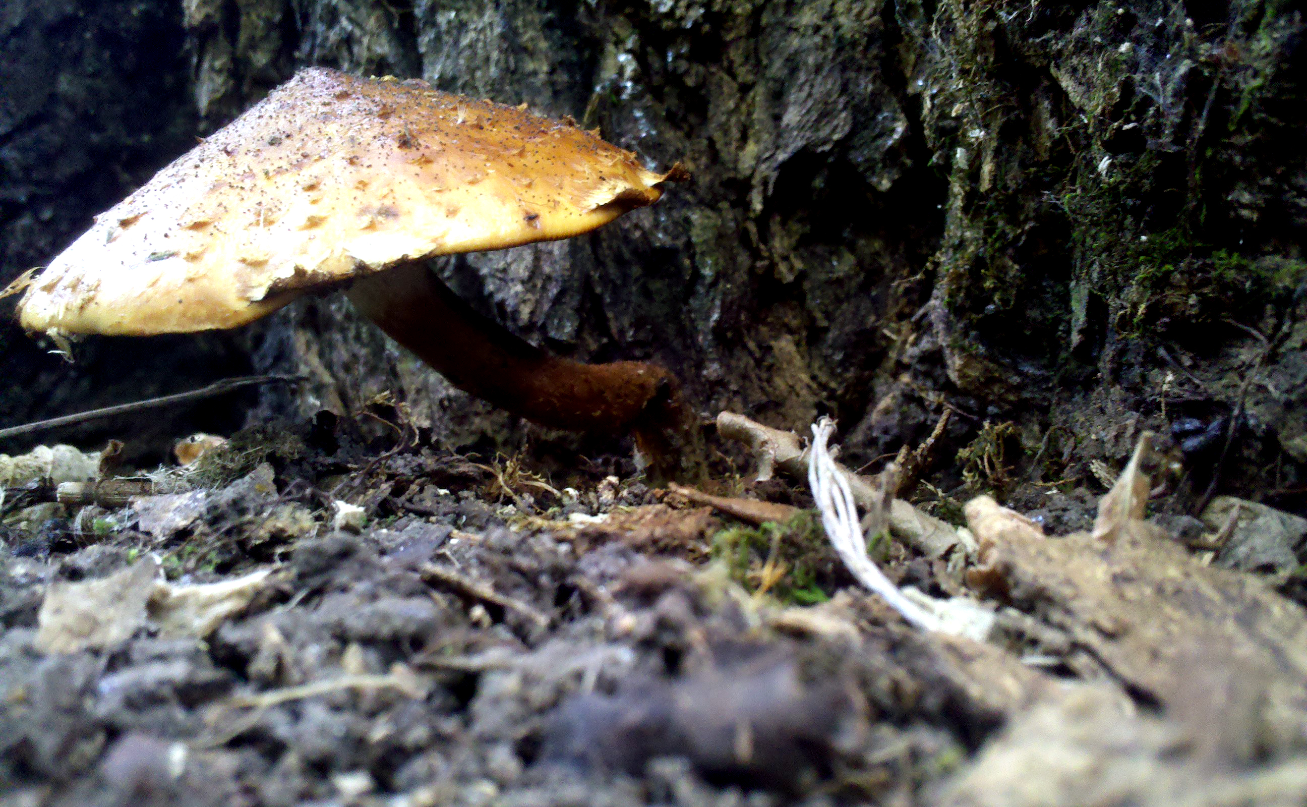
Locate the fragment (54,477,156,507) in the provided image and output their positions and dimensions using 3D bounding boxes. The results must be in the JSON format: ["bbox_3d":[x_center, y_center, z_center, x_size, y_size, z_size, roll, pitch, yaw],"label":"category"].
[{"bbox_3d":[-0.098,0.016,0.205,0.018,0.004,0.004,-1,5,-16],"label":"fragment"}]

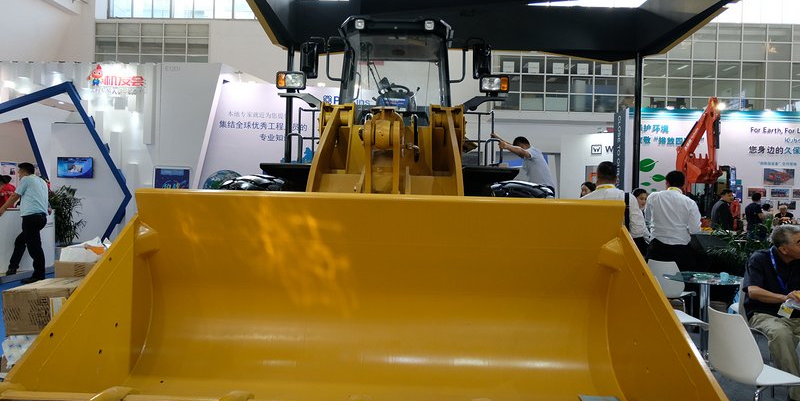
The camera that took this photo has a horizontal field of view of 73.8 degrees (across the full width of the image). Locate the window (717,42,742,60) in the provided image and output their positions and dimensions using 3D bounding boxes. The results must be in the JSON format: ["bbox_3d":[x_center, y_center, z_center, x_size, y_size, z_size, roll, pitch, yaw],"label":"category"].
[{"bbox_3d":[15.889,-7.201,25.695,1.112,0.844,0.100,2,0,2],"label":"window"}]

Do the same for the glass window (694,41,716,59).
[{"bbox_3d":[14.719,-7.238,25.732,1.112,0.844,0.100,2,0,2],"label":"glass window"}]

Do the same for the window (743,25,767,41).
[{"bbox_3d":[16.271,-7.624,24.392,1.033,0.771,0.100,2,0,2],"label":"window"}]

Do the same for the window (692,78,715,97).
[{"bbox_3d":[12.618,-4.687,22.138,0.958,0.744,0.080,2,0,2],"label":"window"}]

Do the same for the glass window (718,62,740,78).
[{"bbox_3d":[15.106,-5.963,24.434,1.033,0.771,0.100,2,0,2],"label":"glass window"}]

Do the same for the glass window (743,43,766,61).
[{"bbox_3d":[14.680,-6.176,22.080,0.958,0.744,0.080,2,0,2],"label":"glass window"}]

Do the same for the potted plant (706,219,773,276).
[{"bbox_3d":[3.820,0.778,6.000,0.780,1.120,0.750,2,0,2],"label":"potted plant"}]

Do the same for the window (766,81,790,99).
[{"bbox_3d":[17.297,-5.042,24.350,1.033,0.771,0.100,2,0,2],"label":"window"}]

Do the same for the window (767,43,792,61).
[{"bbox_3d":[18.227,-7.126,25.622,1.112,0.844,0.100,2,0,2],"label":"window"}]

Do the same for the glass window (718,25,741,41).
[{"bbox_3d":[13.696,-6.981,22.111,0.958,0.744,0.080,2,0,2],"label":"glass window"}]

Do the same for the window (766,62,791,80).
[{"bbox_3d":[18.198,-6.229,25.618,1.112,0.844,0.100,2,0,2],"label":"window"}]

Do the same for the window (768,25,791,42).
[{"bbox_3d":[15.710,-6.920,22.052,0.958,0.744,0.080,2,0,2],"label":"window"}]

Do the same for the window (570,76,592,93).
[{"bbox_3d":[8.816,-5.630,25.907,1.112,0.844,0.100,2,0,2],"label":"window"}]

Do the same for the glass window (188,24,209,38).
[{"bbox_3d":[-9.597,-8.025,25.375,1.033,0.580,0.100,2,0,2],"label":"glass window"}]

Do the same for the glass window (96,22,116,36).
[{"bbox_3d":[-14.034,-8.170,25.544,1.033,0.580,0.100,2,0,2],"label":"glass window"}]

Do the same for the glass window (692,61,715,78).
[{"bbox_3d":[14.691,-6.341,25.728,1.112,0.844,0.100,2,0,2],"label":"glass window"}]

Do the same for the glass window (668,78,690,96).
[{"bbox_3d":[11.611,-4.717,22.168,0.958,0.744,0.080,2,0,2],"label":"glass window"}]

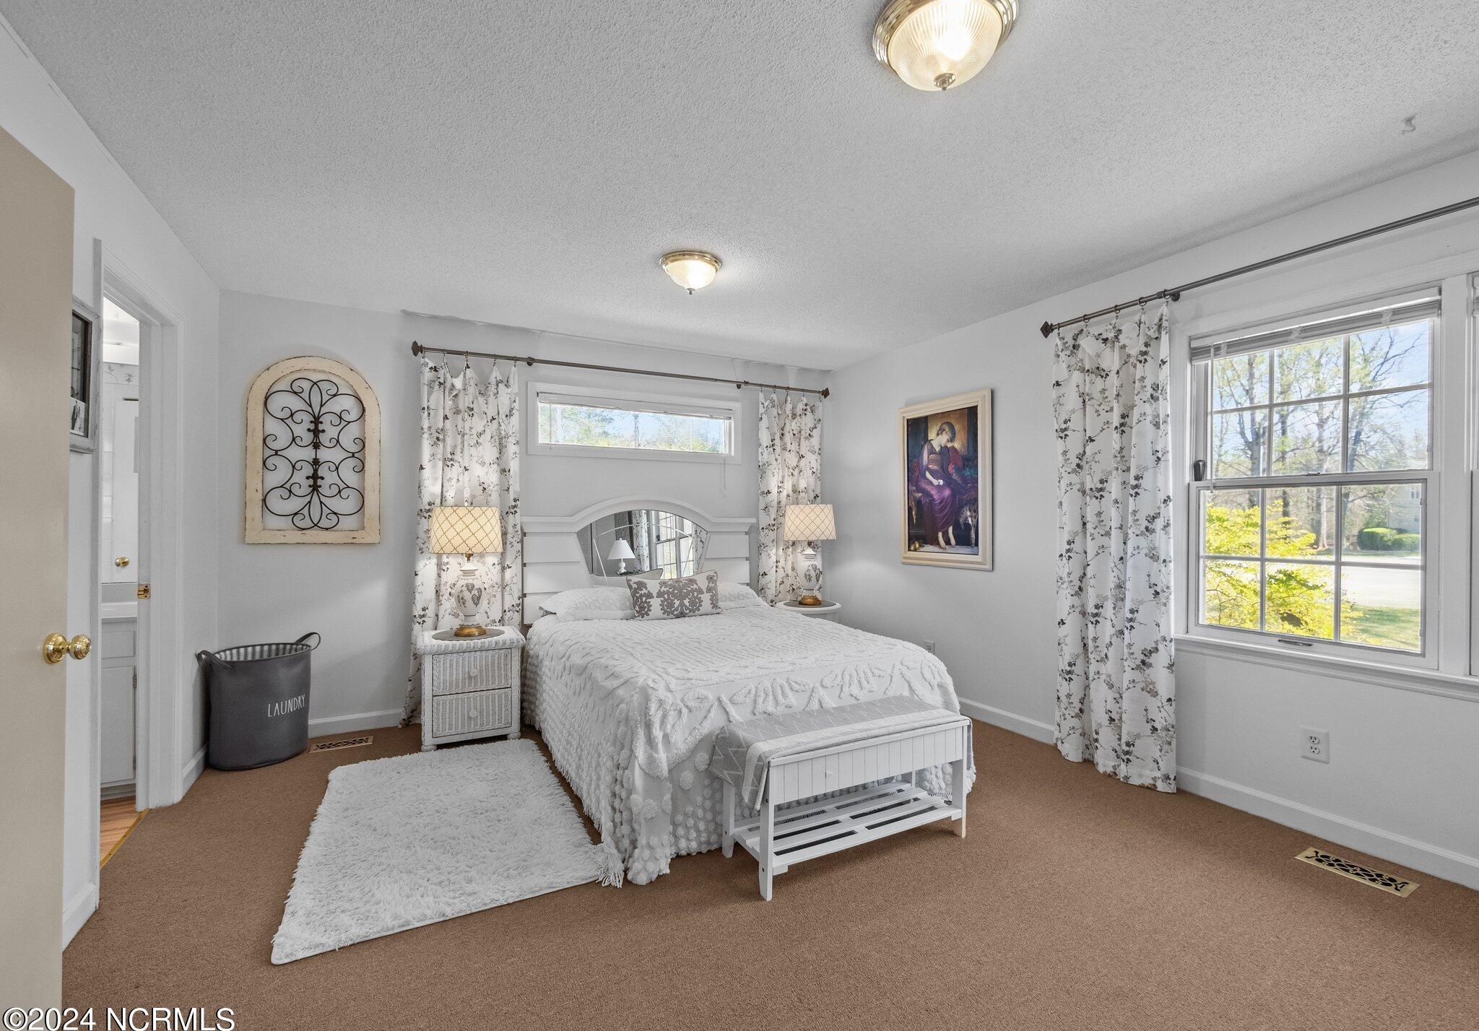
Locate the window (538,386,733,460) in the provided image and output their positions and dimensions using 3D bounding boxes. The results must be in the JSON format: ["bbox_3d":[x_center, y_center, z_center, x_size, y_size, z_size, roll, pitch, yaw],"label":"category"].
[{"bbox_3d":[-0.673,-0.625,4.199,1.510,0.455,0.090,0,0,-27],"label":"window"}]

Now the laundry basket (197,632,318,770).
[{"bbox_3d":[-2.455,0.949,3.069,0.390,0.570,0.460,0,0,28],"label":"laundry basket"}]

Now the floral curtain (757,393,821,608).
[{"bbox_3d":[0.404,0.162,4.643,0.560,2.170,0.120,0,0,-26],"label":"floral curtain"}]

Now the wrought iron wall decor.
[{"bbox_3d":[-2.371,-0.367,3.346,0.620,1.050,0.040,0,0,-26],"label":"wrought iron wall decor"}]

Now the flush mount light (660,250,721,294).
[{"bbox_3d":[-0.226,-1.123,2.834,0.292,0.146,0.292,0,0,0],"label":"flush mount light"}]

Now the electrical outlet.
[{"bbox_3d":[2.207,0.879,2.295,0.013,0.117,0.078,0,0,-29],"label":"electrical outlet"}]

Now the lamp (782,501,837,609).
[{"bbox_3d":[0.523,0.277,4.401,0.385,0.745,0.385,0,0,0],"label":"lamp"}]

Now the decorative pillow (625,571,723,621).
[{"bbox_3d":[-0.383,0.486,3.683,0.550,0.285,0.130,0,-28,-30],"label":"decorative pillow"}]

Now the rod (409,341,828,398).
[{"bbox_3d":[-0.595,-0.981,4.134,2.947,0.085,0.100,0,0,-27],"label":"rod"}]

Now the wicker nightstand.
[{"bbox_3d":[-1.532,0.960,3.400,0.550,0.575,0.420,0,0,-26],"label":"wicker nightstand"}]

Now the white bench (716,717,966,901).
[{"bbox_3d":[0.405,1.006,2.242,0.890,0.456,0.350,0,0,-27],"label":"white bench"}]

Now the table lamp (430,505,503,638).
[{"bbox_3d":[-1.534,0.303,3.396,0.385,0.745,0.385,0,0,-26],"label":"table lamp"}]

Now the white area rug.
[{"bbox_3d":[-1.218,1.224,2.506,0.940,0.040,1.440,0,0,-28],"label":"white area rug"}]

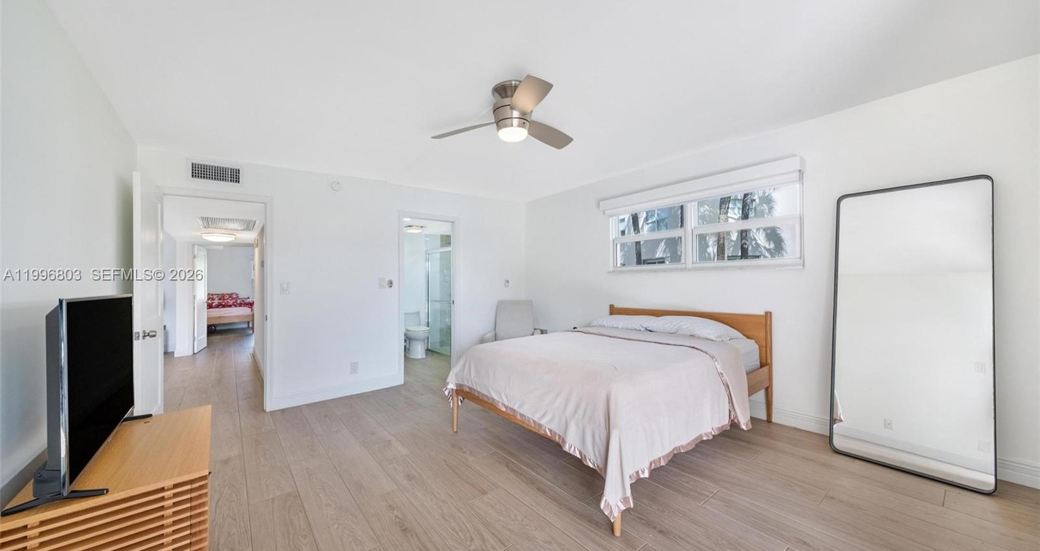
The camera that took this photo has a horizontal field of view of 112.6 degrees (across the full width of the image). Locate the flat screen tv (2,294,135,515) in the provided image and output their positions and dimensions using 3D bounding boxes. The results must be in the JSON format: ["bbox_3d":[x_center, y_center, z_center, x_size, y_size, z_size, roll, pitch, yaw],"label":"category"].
[{"bbox_3d":[-1.664,0.388,1.371,0.200,0.610,0.980,0,-2,-40],"label":"flat screen tv"}]

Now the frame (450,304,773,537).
[{"bbox_3d":[0.784,0.801,2.910,2.170,0.950,1.670,0,-2,-38],"label":"frame"}]

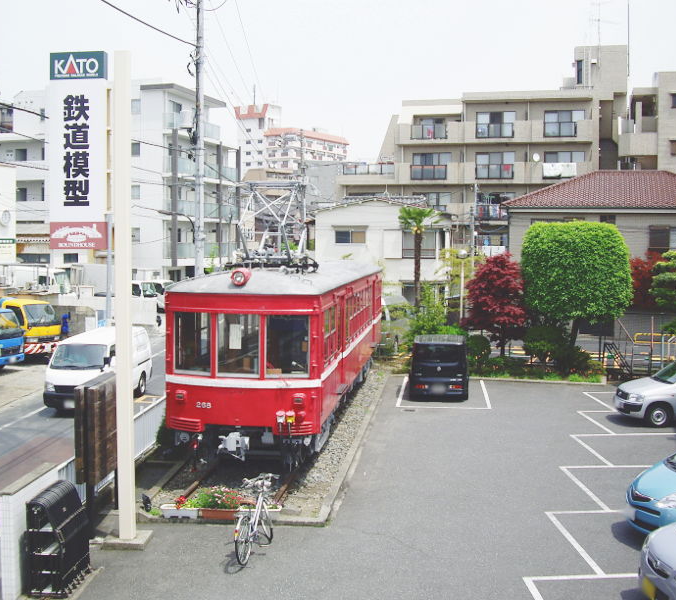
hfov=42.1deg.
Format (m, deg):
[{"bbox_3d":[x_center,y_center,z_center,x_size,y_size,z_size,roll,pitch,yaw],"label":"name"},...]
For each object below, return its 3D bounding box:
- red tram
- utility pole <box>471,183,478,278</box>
[{"bbox_3d":[-0.798,0.991,22.079,2.770,3.650,14.505,1,4,7],"label":"red tram"},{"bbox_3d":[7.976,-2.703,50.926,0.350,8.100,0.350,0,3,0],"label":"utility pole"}]

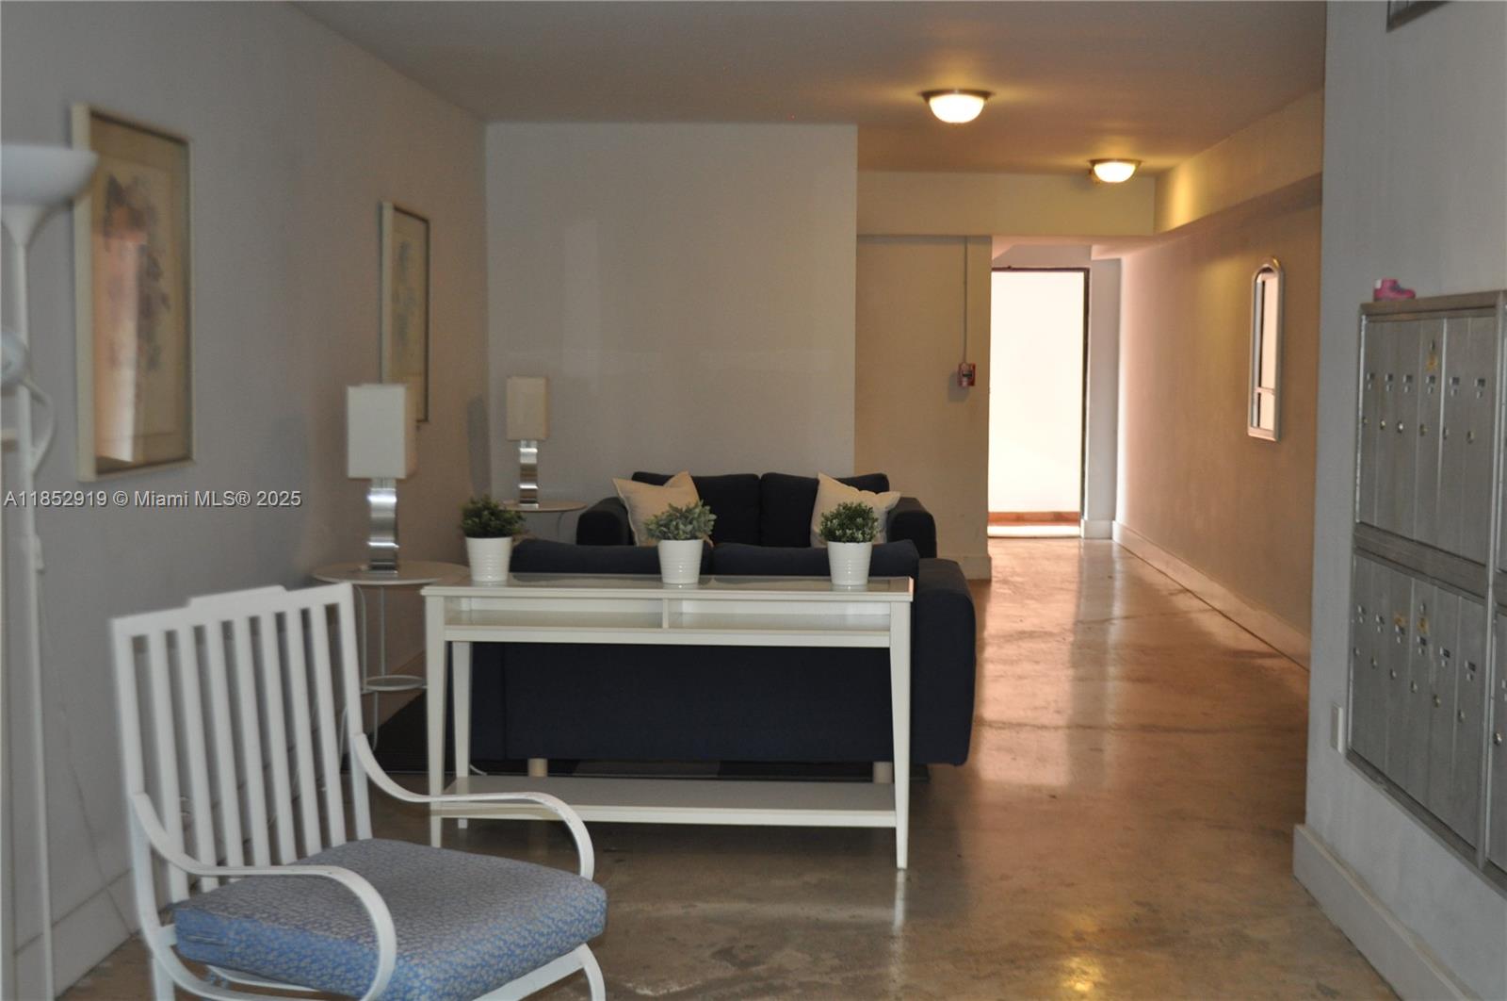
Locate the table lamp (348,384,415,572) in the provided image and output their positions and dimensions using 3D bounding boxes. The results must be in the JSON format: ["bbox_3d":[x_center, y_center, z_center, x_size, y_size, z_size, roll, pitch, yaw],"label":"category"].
[{"bbox_3d":[-1.189,-0.070,6.035,0.182,0.600,0.165,0,5,2],"label":"table lamp"}]

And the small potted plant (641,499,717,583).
[{"bbox_3d":[-0.207,0.117,5.287,0.199,0.224,0.189,0,5,4],"label":"small potted plant"}]

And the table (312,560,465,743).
[{"bbox_3d":[-1.168,0.569,6.108,0.500,0.684,0.500,0,5,2],"label":"table"}]

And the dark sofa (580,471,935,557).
[{"bbox_3d":[0.039,0.291,8.782,1.620,0.810,0.920,0,5,3],"label":"dark sofa"}]

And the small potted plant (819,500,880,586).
[{"bbox_3d":[0.270,0.117,5.254,0.161,0.232,0.153,0,5,4],"label":"small potted plant"}]

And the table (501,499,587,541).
[{"bbox_3d":[-1.016,0.357,8.707,0.500,0.684,0.500,0,5,2],"label":"table"}]

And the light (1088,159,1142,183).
[{"bbox_3d":[2.077,-1.883,10.798,0.297,0.129,0.297,0,5,2],"label":"light"}]

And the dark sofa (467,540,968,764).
[{"bbox_3d":[-0.120,0.502,6.247,1.640,0.800,0.930,0,5,2],"label":"dark sofa"}]

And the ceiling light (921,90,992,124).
[{"bbox_3d":[0.862,-1.661,7.991,0.300,0.121,0.300,0,5,2],"label":"ceiling light"}]

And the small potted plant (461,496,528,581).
[{"bbox_3d":[-0.734,0.106,5.321,0.180,0.236,0.171,0,5,4],"label":"small potted plant"}]

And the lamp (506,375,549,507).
[{"bbox_3d":[-1.034,-0.282,8.646,0.182,0.600,0.165,0,5,2],"label":"lamp"}]

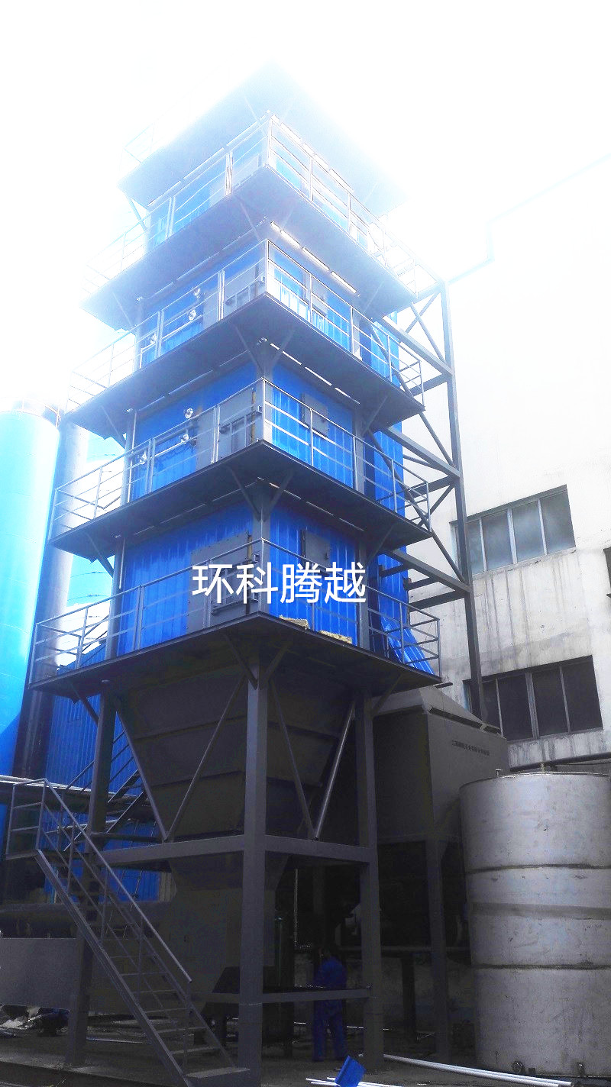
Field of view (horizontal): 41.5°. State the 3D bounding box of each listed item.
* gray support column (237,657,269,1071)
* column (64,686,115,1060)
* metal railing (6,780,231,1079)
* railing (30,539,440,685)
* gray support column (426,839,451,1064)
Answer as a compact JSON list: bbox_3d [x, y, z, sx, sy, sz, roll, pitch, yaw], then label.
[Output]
[{"bbox_3d":[-0.723,4.271,11.248,0.221,5.510,0.221,-20,-32,36],"label":"gray support column"},{"bbox_3d":[-3.513,5.298,13.408,0.221,5.614,0.221,-20,-32,36],"label":"column"},{"bbox_3d":[-2.868,5.428,11.910,4.789,4.089,0.824,-20,-32,36],"label":"metal railing"},{"bbox_3d":[-1.374,2.102,15.800,6.186,1.233,5.036,-20,-31,37],"label":"railing"},{"bbox_3d":[2.169,6.486,13.126,0.180,3.224,0.180,-20,-32,36],"label":"gray support column"}]

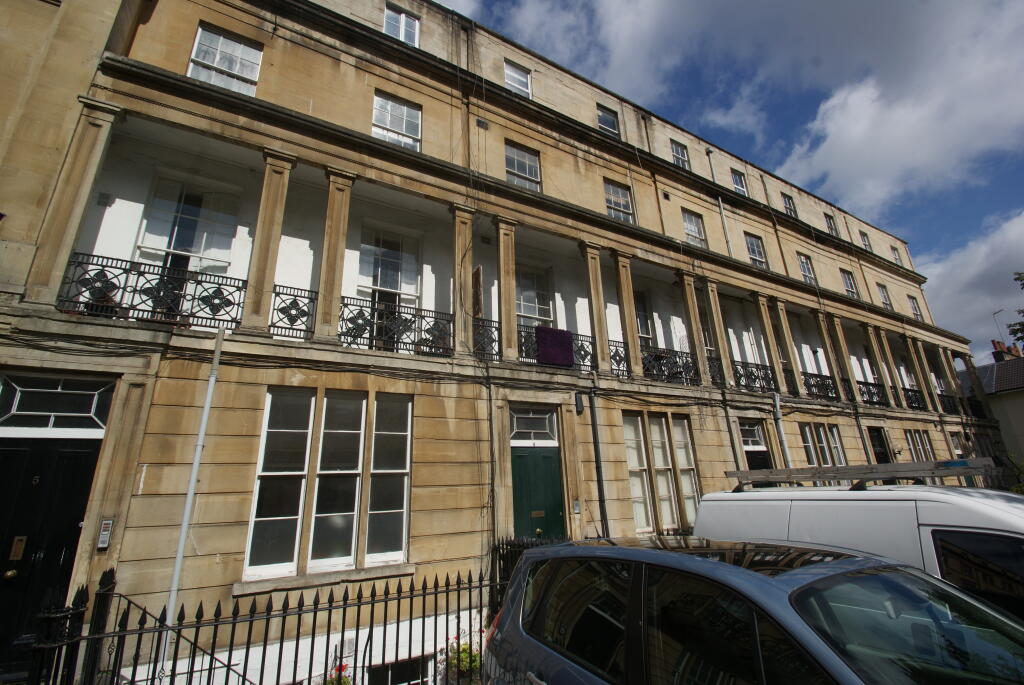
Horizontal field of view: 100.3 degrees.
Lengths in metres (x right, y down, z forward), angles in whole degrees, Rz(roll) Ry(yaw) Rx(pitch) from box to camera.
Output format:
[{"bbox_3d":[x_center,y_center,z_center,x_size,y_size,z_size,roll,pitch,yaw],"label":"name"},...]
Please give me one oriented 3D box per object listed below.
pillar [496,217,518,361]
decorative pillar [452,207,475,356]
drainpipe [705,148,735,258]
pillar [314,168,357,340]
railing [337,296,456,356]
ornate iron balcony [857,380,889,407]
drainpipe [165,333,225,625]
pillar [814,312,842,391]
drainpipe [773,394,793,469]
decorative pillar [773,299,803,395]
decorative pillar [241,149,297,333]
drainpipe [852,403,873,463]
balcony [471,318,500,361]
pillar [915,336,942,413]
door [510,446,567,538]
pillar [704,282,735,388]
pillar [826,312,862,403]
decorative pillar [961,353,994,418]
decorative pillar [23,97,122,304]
[{"bbox_3d":[-0.097,-1.058,8.441,0.449,3.016,0.270,8,-20,-27],"label":"pillar"},{"bbox_3d":[-0.877,-1.137,7.698,0.370,2.905,0.240,7,-19,-28],"label":"decorative pillar"},{"bbox_3d":[6.922,-4.540,14.176,0.180,4.466,0.170,7,-19,-28],"label":"drainpipe"},{"bbox_3d":[-2.926,-1.443,7.034,0.430,3.010,0.330,8,-20,-28],"label":"pillar"},{"bbox_3d":[-1.805,-0.236,6.890,1.852,0.758,0.060,7,-19,-28],"label":"railing"},{"bbox_3d":[12.117,1.746,14.505,1.916,0.777,0.080,8,-20,-27],"label":"ornate iron balcony"},{"bbox_3d":[-3.663,1.571,4.925,0.110,3.629,0.110,7,-19,-28],"label":"drainpipe"},{"bbox_3d":[10.500,0.438,14.163,0.430,3.010,0.330,8,-20,-28],"label":"pillar"},{"bbox_3d":[7.260,3.257,11.163,0.120,3.900,0.130,8,-20,-28],"label":"drainpipe"},{"bbox_3d":[8.316,0.133,12.831,0.449,3.016,0.270,8,-20,-27],"label":"decorative pillar"},{"bbox_3d":[-3.755,-1.560,6.593,0.430,3.010,0.330,8,-20,-28],"label":"decorative pillar"},{"bbox_3d":[10.965,3.846,12.902,0.120,3.919,0.120,8,-20,-27],"label":"drainpipe"},{"bbox_3d":[-0.463,-0.050,7.896,0.660,0.820,0.090,8,-20,-28],"label":"balcony"},{"bbox_3d":[17.181,1.374,17.710,0.430,3.010,0.330,8,-20,-28],"label":"pillar"},{"bbox_3d":[0.452,2.902,7.239,0.979,2.200,0.090,7,-19,-28],"label":"door"},{"bbox_3d":[5.307,-0.265,10.934,0.370,2.938,0.240,7,-19,-28],"label":"pillar"},{"bbox_3d":[11.462,0.573,14.674,0.430,3.010,0.330,8,-20,-28],"label":"pillar"},{"bbox_3d":[21.513,2.001,19.716,0.449,3.016,0.270,8,-20,-27],"label":"decorative pillar"},{"bbox_3d":[-5.688,-1.831,5.567,0.460,3.010,0.380,8,-20,-28],"label":"decorative pillar"}]

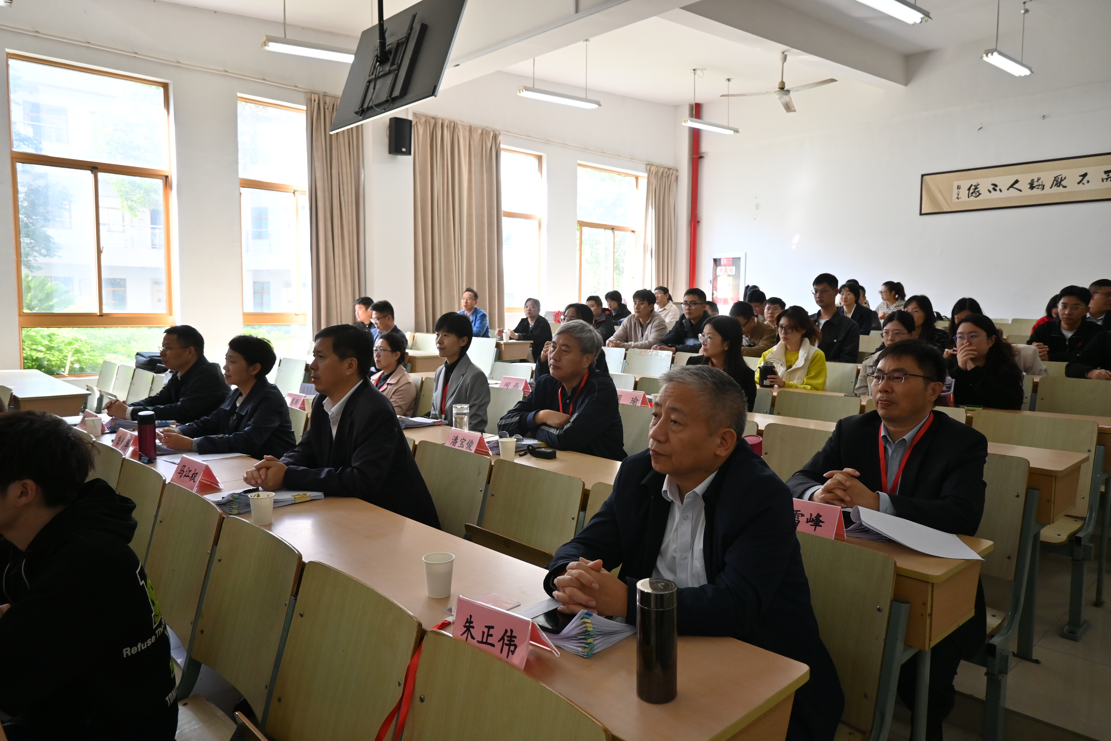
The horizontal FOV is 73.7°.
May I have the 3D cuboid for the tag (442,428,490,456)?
[{"bbox_3d":[-0.382,0.312,3.194,0.095,0.091,0.210,-4,7,-41],"label":"tag"}]

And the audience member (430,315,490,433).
[{"bbox_3d":[-0.611,0.352,4.076,0.630,1.337,0.460,-4,7,-43],"label":"audience member"}]

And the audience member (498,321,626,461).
[{"bbox_3d":[0.001,0.419,3.330,0.660,1.300,0.600,-4,7,-43],"label":"audience member"}]

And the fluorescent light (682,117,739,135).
[{"bbox_3d":[2.286,-3.596,10.909,1.230,0.080,0.160,-8,9,-42],"label":"fluorescent light"}]

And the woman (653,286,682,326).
[{"bbox_3d":[1.349,-0.441,9.213,0.660,1.200,0.500,-4,7,-43],"label":"woman"}]

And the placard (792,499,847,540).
[{"bbox_3d":[0.714,0.416,2.106,0.080,0.090,0.200,-4,7,-42],"label":"placard"}]

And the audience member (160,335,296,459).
[{"bbox_3d":[-1.385,0.446,3.328,0.680,1.225,0.500,-4,7,-43],"label":"audience member"}]

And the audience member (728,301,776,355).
[{"bbox_3d":[1.583,0.028,6.010,0.750,1.180,0.530,-5,7,-44],"label":"audience member"}]

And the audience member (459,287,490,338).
[{"bbox_3d":[-0.993,-0.328,8.910,0.650,1.305,0.500,-4,7,-43],"label":"audience member"}]

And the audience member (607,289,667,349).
[{"bbox_3d":[0.794,-0.088,6.694,0.700,1.250,0.540,-4,7,-43],"label":"audience member"}]

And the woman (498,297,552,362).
[{"bbox_3d":[-0.374,-0.184,8.073,0.740,1.220,0.520,-4,7,-43],"label":"woman"}]

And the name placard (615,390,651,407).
[{"bbox_3d":[0.415,0.156,4.105,0.200,0.090,0.092,5,7,44],"label":"name placard"}]

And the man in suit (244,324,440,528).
[{"bbox_3d":[-0.792,0.491,2.715,0.750,1.322,0.550,-4,7,-43],"label":"man in suit"}]

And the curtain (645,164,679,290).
[{"bbox_3d":[1.846,-2.028,12.727,0.900,2.850,0.150,-5,7,-44],"label":"curtain"}]

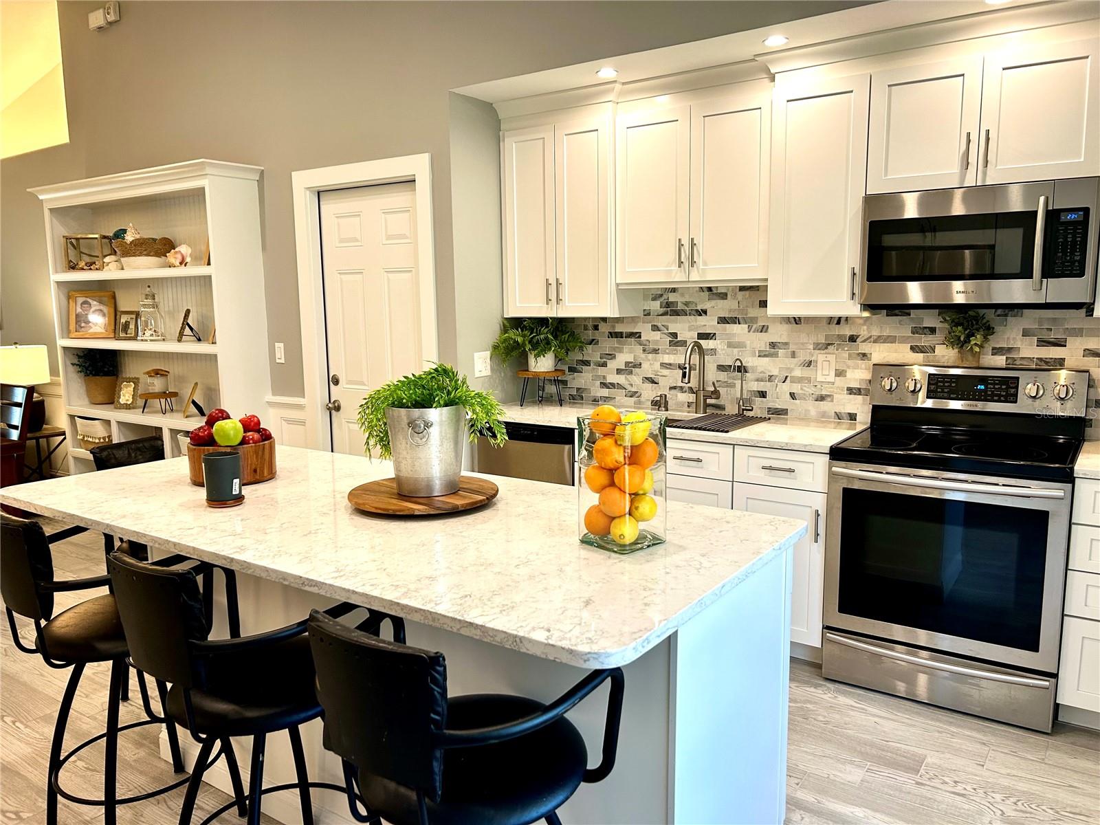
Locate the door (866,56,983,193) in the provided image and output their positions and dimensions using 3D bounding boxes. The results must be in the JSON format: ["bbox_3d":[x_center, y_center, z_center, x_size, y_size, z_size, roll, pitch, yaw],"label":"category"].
[{"bbox_3d":[1.385,-1.052,3.067,0.377,0.449,0.022,5,9,35],"label":"door"}]

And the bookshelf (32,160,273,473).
[{"bbox_3d":[-2.439,-0.286,5.045,1.892,2.193,0.360,5,9,34],"label":"bookshelf"}]

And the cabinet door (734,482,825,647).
[{"bbox_3d":[0.888,0.600,3.248,0.368,0.612,0.052,5,9,34],"label":"cabinet door"}]

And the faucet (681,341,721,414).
[{"bbox_3d":[0.691,-0.151,3.823,0.130,0.352,0.230,5,9,34],"label":"faucet"}]

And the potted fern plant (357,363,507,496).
[{"bbox_3d":[-0.325,0.042,2.307,0.400,0.353,0.310,-2,8,-8],"label":"potted fern plant"}]

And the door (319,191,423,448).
[{"bbox_3d":[-0.887,-0.136,4.327,0.770,2.032,0.045,5,9,34],"label":"door"}]

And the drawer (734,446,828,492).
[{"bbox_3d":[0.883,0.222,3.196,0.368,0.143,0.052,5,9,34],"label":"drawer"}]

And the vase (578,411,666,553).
[{"bbox_3d":[0.166,0.153,1.880,0.141,0.287,0.141,-8,10,-42],"label":"vase"}]

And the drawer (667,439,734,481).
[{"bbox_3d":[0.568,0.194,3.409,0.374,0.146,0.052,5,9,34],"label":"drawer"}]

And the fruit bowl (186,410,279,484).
[{"bbox_3d":[-1.009,0.102,2.626,0.260,0.215,0.260,-2,8,-8],"label":"fruit bowl"}]

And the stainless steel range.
[{"bbox_3d":[1.513,0.439,3.115,0.761,1.182,0.685,5,9,34],"label":"stainless steel range"}]

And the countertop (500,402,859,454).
[{"bbox_3d":[0.492,0.051,3.800,1.745,0.037,0.620,5,9,34],"label":"countertop"}]

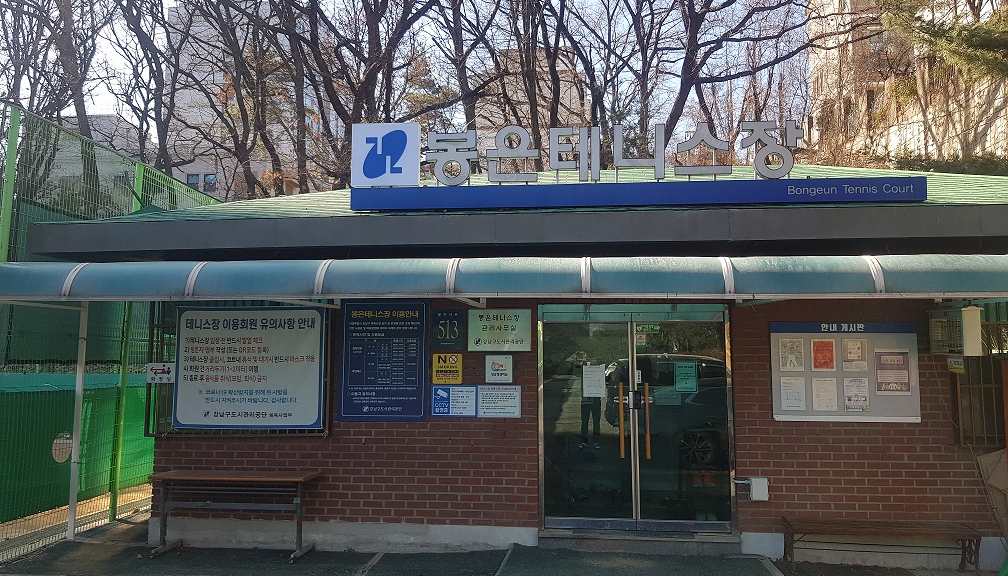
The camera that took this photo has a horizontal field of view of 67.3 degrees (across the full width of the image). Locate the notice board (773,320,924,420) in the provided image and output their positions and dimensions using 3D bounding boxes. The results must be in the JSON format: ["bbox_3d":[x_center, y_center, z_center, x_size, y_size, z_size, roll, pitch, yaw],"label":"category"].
[{"bbox_3d":[3.088,0.762,6.876,1.279,0.891,0.045,0,-7,6],"label":"notice board"}]

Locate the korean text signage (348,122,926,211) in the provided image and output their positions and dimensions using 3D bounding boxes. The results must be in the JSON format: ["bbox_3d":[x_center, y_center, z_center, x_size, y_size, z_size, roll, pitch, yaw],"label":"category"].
[{"bbox_3d":[1.114,-1.116,6.840,5.077,0.784,0.130,0,-7,6],"label":"korean text signage"}]

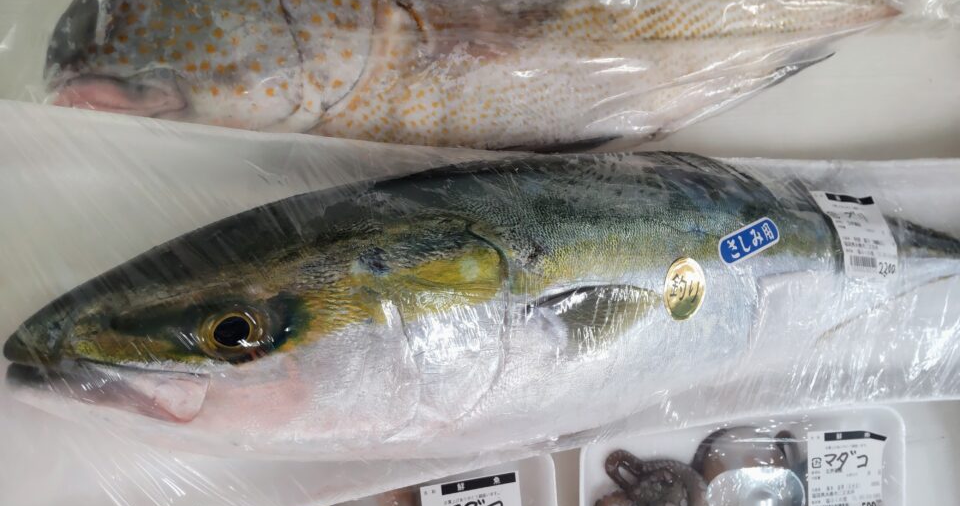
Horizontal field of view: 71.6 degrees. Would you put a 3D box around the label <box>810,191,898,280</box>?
[{"bbox_3d":[0.226,-0.011,0.397,0.053,0.006,0.054,0,69,-27],"label":"label"}]

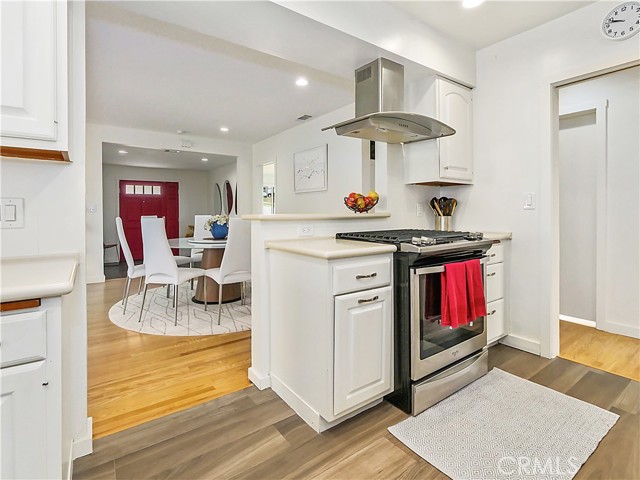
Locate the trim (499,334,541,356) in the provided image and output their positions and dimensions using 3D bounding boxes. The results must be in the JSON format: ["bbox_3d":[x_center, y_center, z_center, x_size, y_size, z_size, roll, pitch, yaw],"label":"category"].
[{"bbox_3d":[1.620,0.840,2.409,0.016,0.097,0.316,-3,5,-36],"label":"trim"}]

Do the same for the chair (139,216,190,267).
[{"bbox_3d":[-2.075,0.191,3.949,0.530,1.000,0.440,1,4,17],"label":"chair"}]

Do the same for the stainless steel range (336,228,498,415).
[{"bbox_3d":[0.622,0.422,2.038,0.770,0.930,0.700,-3,5,-36],"label":"stainless steel range"}]

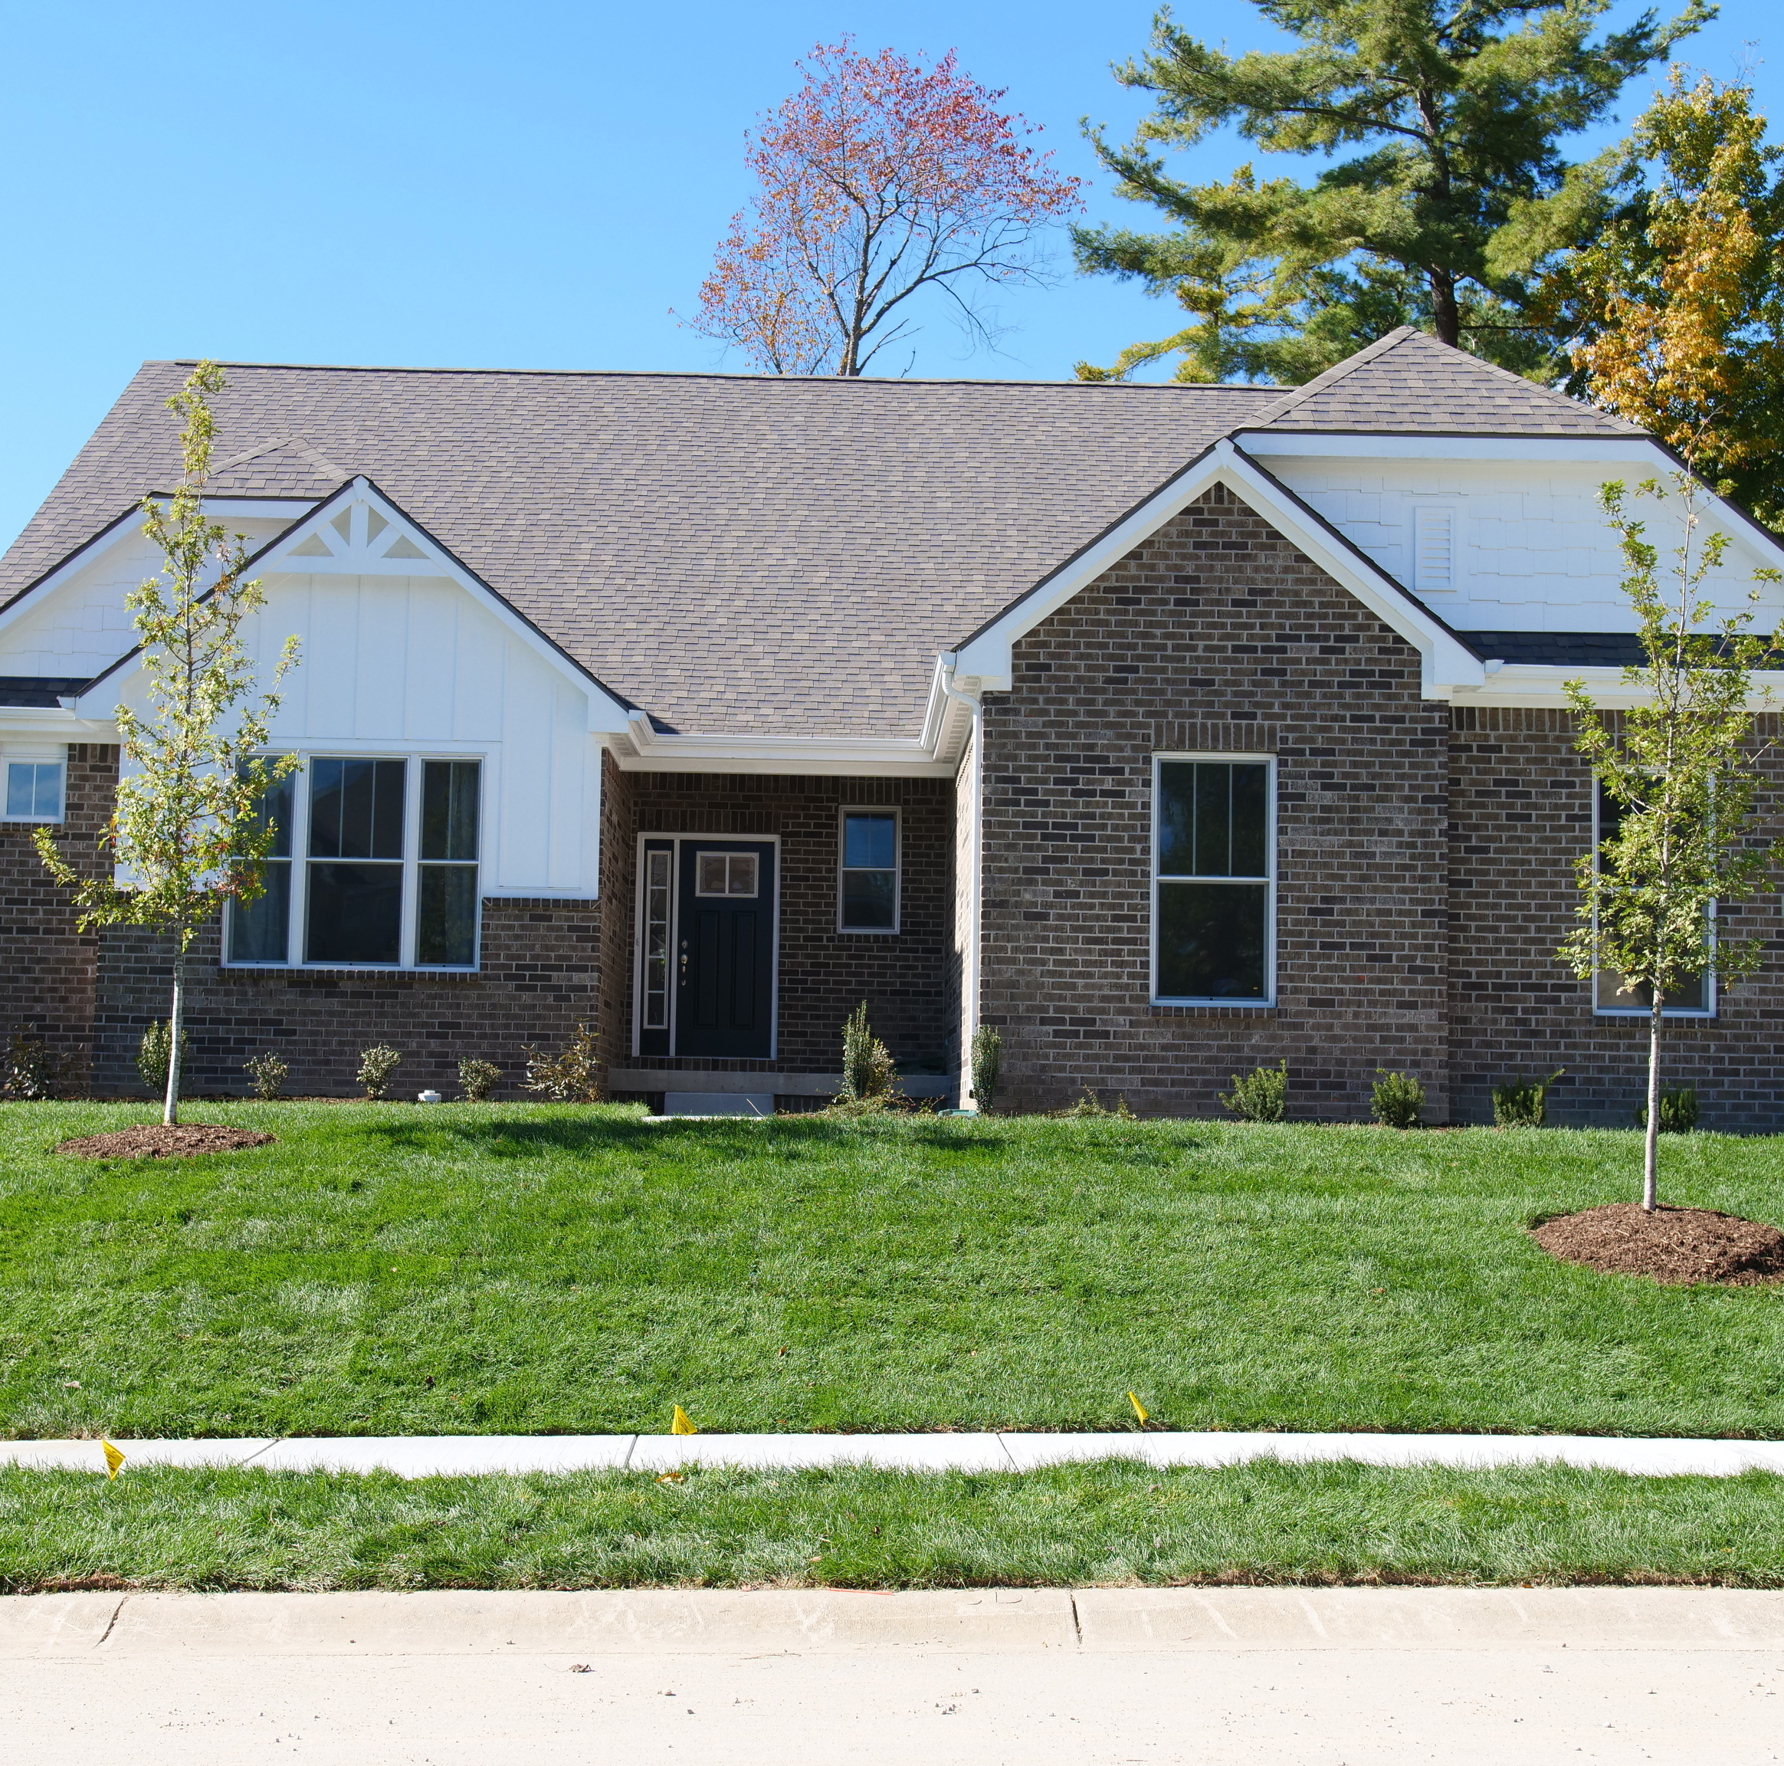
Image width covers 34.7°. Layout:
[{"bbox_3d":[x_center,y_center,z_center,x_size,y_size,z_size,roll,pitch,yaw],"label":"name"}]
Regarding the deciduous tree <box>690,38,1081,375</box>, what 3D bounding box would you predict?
[{"bbox_3d":[-0.207,-4.905,45.675,7.200,17.800,7.000,1,-5,-1],"label":"deciduous tree"}]

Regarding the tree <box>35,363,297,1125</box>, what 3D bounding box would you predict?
[{"bbox_3d":[-5.040,-0.987,19.848,1.811,5.363,1.750,1,-6,0],"label":"tree"}]

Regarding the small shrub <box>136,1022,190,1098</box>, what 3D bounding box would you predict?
[{"bbox_3d":[-5.827,1.422,22.824,0.440,0.623,0.440,1,-6,0],"label":"small shrub"}]

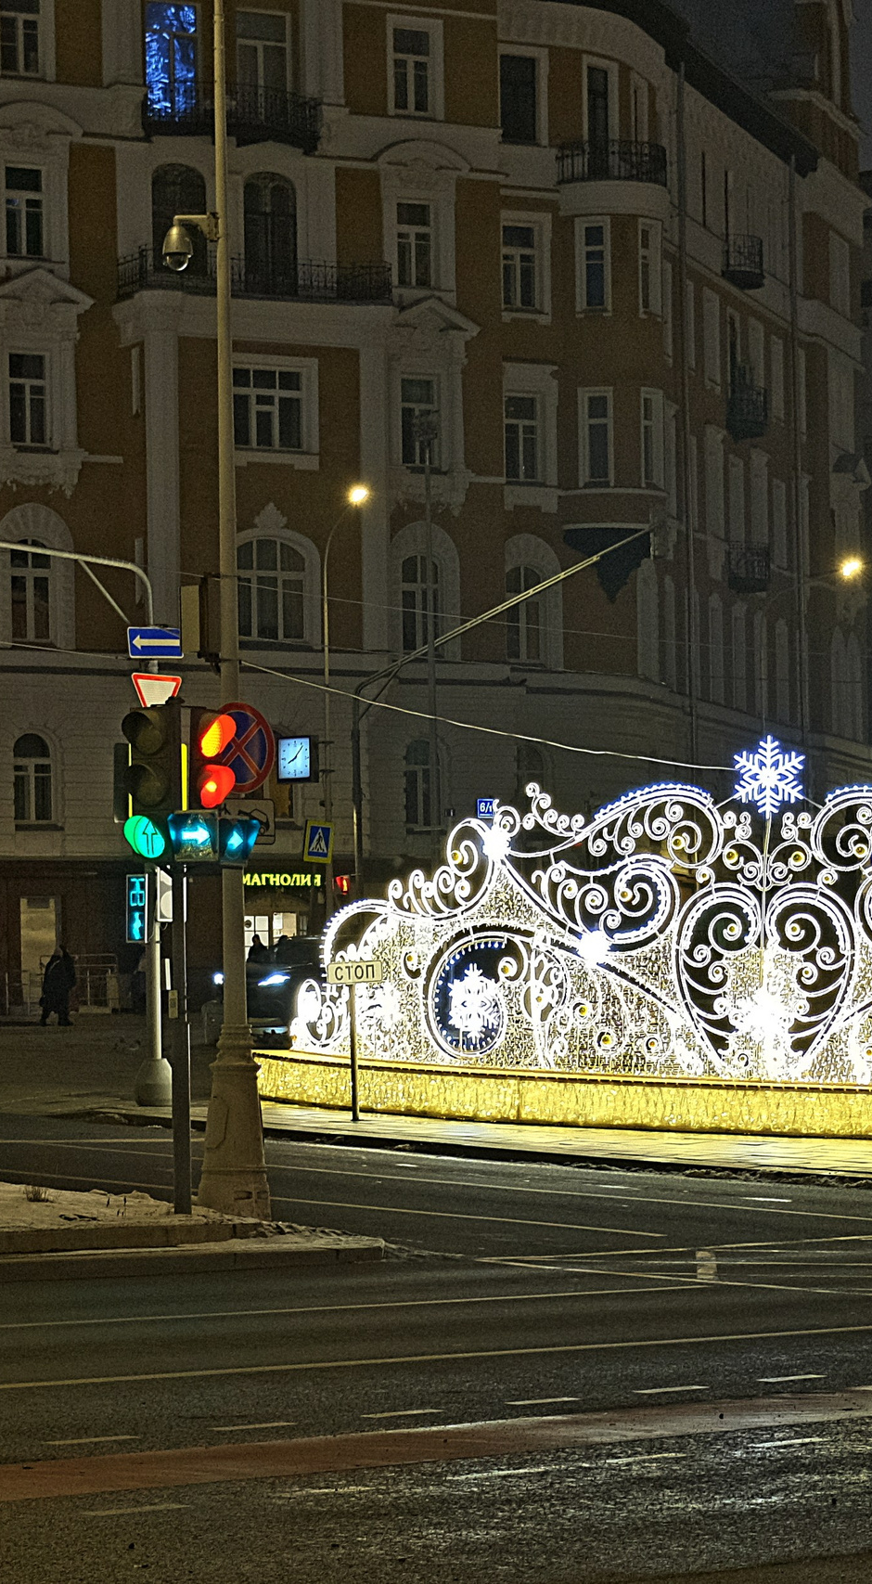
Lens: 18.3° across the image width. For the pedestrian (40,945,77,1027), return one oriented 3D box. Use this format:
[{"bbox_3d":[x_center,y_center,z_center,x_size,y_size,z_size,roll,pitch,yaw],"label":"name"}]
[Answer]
[{"bbox_3d":[-8.139,4.176,58.300,0.650,1.710,0.580,0,-3,0],"label":"pedestrian"}]

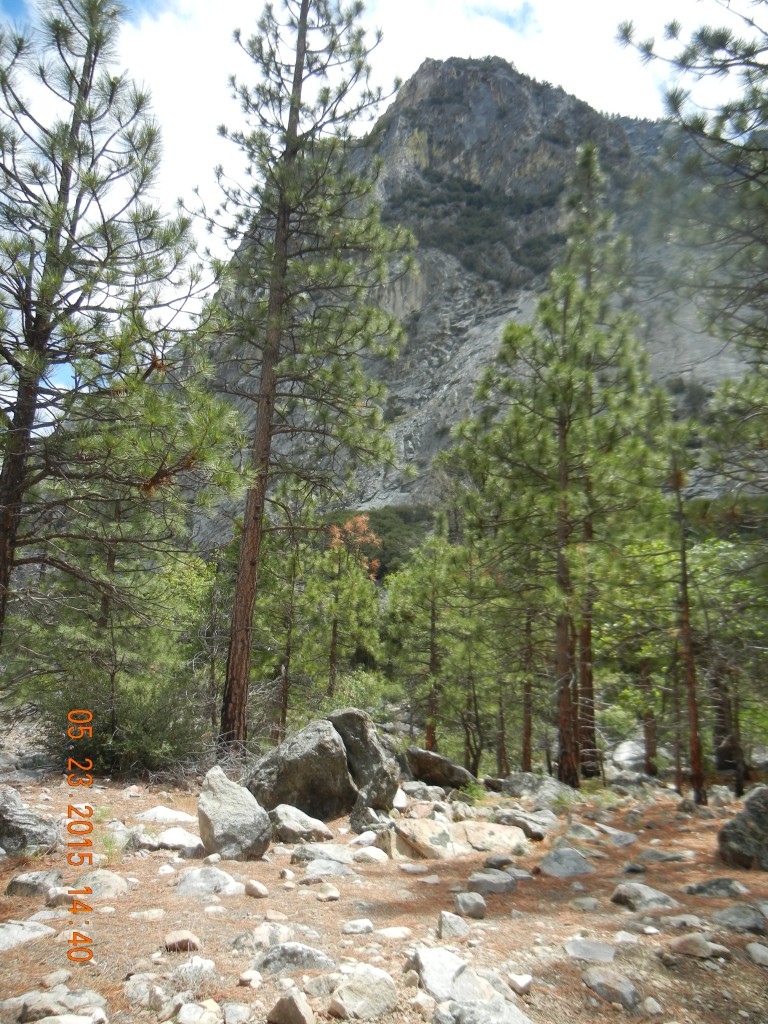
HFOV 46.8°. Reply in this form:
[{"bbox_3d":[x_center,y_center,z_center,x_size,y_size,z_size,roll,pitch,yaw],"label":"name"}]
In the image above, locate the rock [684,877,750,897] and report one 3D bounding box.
[{"bbox_3d":[2.586,2.908,6.883,0.496,0.116,0.298,2,-15,0],"label":"rock"}]

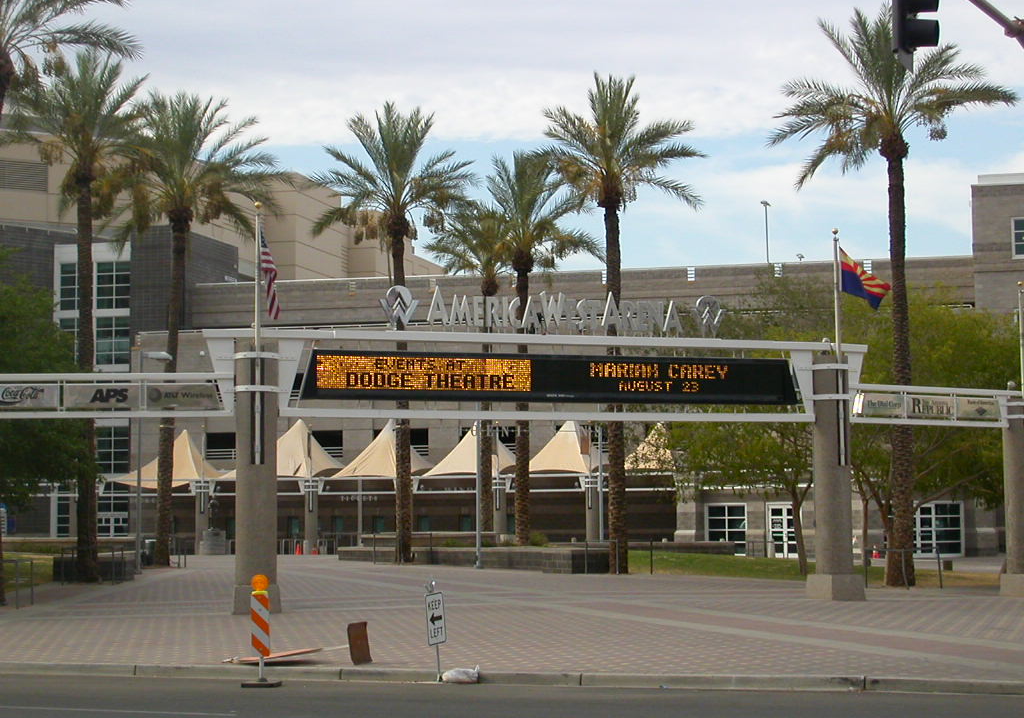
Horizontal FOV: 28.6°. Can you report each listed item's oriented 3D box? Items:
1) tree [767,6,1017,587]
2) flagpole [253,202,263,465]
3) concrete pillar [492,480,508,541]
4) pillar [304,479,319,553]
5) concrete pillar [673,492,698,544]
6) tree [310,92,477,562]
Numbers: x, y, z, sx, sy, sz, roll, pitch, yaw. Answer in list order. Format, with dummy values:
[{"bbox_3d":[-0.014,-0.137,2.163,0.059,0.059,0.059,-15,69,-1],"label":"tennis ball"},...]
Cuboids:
[{"bbox_3d":[8.947,-1.548,47.299,5.800,13.741,5.800,0,-4,0],"label":"tree"},{"bbox_3d":[-4.919,-0.498,38.883,0.130,5.111,0.130,-1,-5,0],"label":"flagpole"},{"bbox_3d":[-0.596,8.114,104.169,0.660,3.692,0.660,-1,-5,0],"label":"concrete pillar"},{"bbox_3d":[-10.581,8.374,106.146,0.700,4.024,0.700,0,-4,0],"label":"pillar"},{"bbox_3d":[8.726,7.943,101.172,1.100,3.761,0.950,-2,-5,17],"label":"concrete pillar"},{"bbox_3d":[-3.992,-0.966,67.205,5.400,15.452,5.400,-1,-5,0],"label":"tree"}]

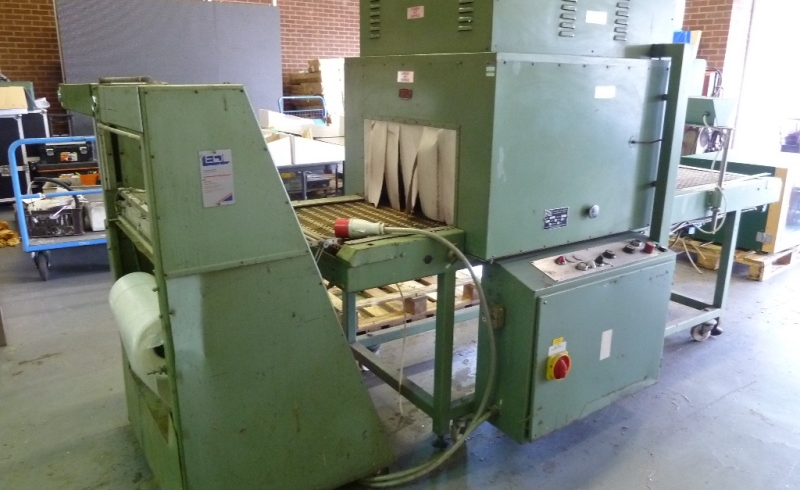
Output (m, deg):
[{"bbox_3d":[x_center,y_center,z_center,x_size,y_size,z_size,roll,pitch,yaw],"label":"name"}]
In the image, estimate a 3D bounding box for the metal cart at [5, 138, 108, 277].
[{"bbox_3d":[-2.574,-0.379,4.575,0.720,1.040,1.020,-8,18,-29],"label":"metal cart"}]

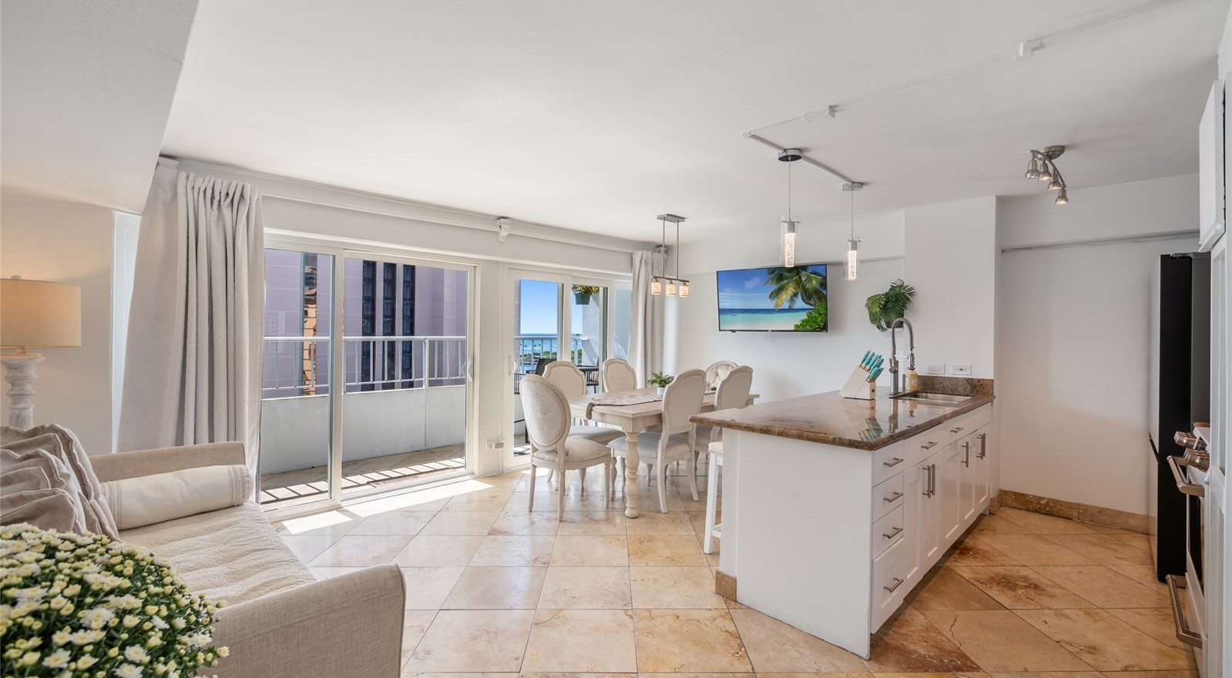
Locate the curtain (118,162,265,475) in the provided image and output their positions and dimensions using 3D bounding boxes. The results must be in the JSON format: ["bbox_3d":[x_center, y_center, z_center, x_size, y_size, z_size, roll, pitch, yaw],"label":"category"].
[{"bbox_3d":[-2.637,0.145,3.167,0.240,2.320,0.660,0,0,45],"label":"curtain"}]

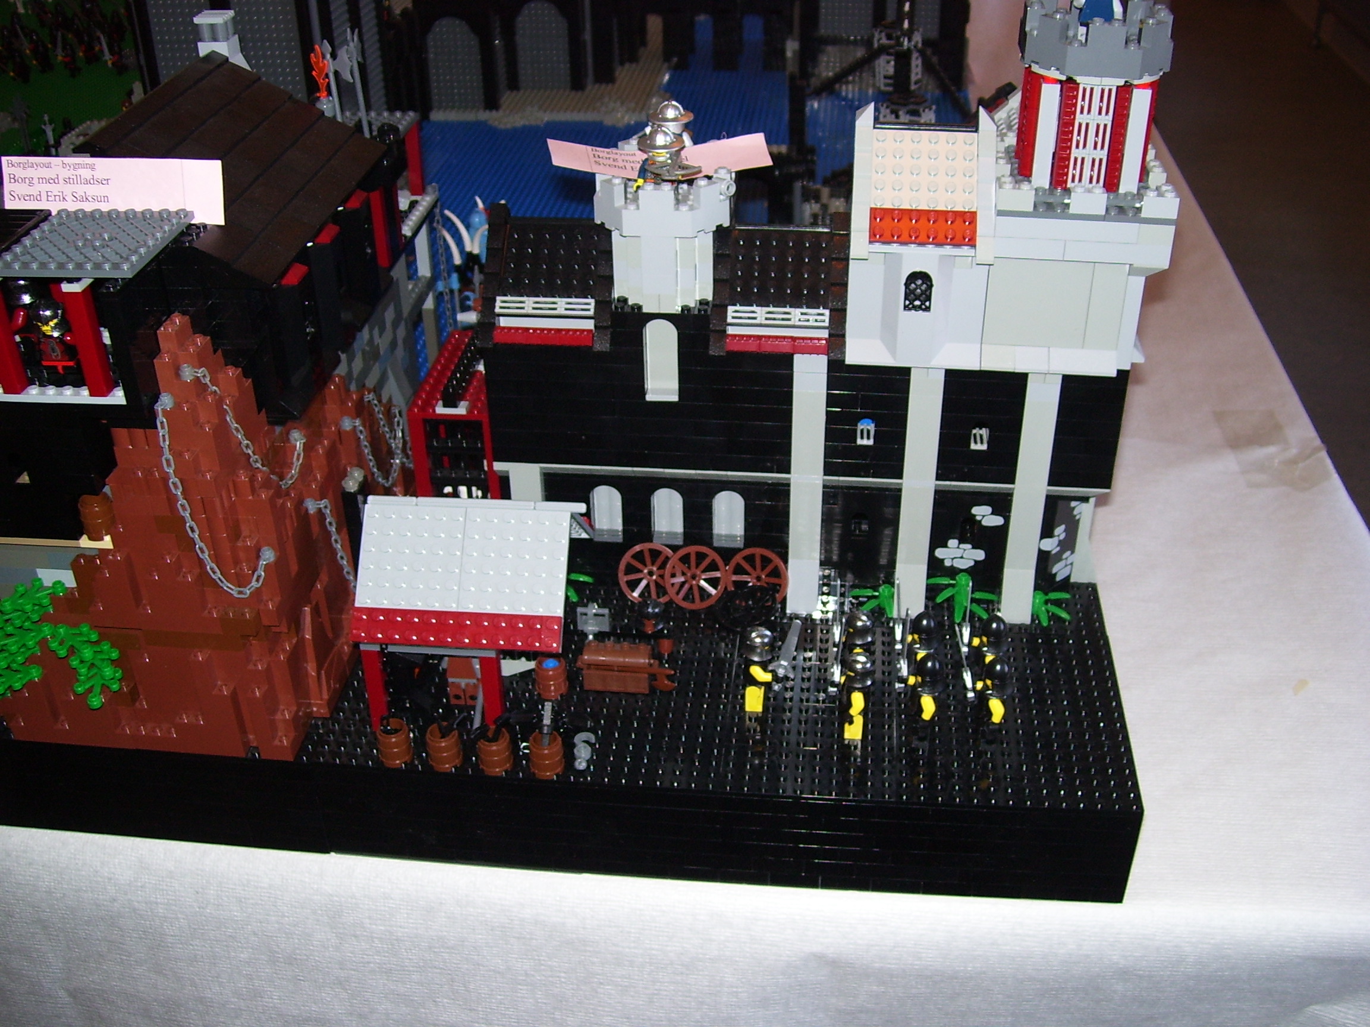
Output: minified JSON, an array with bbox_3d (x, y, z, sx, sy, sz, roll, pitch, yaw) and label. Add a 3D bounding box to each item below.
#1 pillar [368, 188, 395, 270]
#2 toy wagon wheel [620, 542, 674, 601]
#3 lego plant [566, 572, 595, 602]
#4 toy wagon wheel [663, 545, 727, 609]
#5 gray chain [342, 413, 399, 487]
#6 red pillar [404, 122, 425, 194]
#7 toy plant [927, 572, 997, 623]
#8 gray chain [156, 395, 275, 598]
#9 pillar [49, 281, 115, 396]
[{"bbox_3d":[-0.174,-0.164,0.814,0.008,0.048,0.008,2,33,6],"label":"pillar"},{"bbox_3d":[-0.019,0.032,0.759,0.033,0.033,0.007,0,10,2],"label":"toy wagon wheel"},{"bbox_3d":[-0.061,0.040,0.768,0.024,0.014,0.022,2,33,6],"label":"lego plant"},{"bbox_3d":[0.006,0.034,0.756,0.033,0.033,0.007,-1,7,0],"label":"toy wagon wheel"},{"bbox_3d":[-0.163,-0.040,0.751,0.012,0.064,0.077,1,33,3],"label":"gray chain"},{"bbox_3d":[-0.166,-0.218,0.873,0.008,0.048,0.008,2,33,6],"label":"red pillar"},{"bbox_3d":[0.145,0.045,0.745,0.038,0.022,0.022,2,33,6],"label":"toy plant"},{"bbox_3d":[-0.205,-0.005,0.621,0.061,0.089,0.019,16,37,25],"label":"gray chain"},{"bbox_3d":[-0.236,-0.069,0.566,0.008,0.048,0.008,2,33,6],"label":"pillar"}]

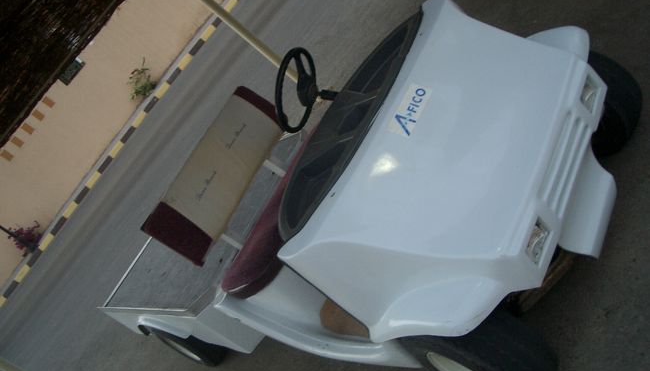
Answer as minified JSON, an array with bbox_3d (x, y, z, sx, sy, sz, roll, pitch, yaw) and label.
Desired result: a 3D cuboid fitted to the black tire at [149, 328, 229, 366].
[{"bbox_3d":[-0.824,0.945,4.083,0.460,0.455,0.205,-19,36,57],"label":"black tire"}]

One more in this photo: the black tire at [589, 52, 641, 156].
[{"bbox_3d":[0.934,-0.301,2.466,0.205,0.455,0.460,-57,20,-18],"label":"black tire"}]

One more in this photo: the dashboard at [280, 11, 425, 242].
[{"bbox_3d":[0.119,-0.185,2.315,0.420,0.240,1.070,-19,36,57],"label":"dashboard"}]

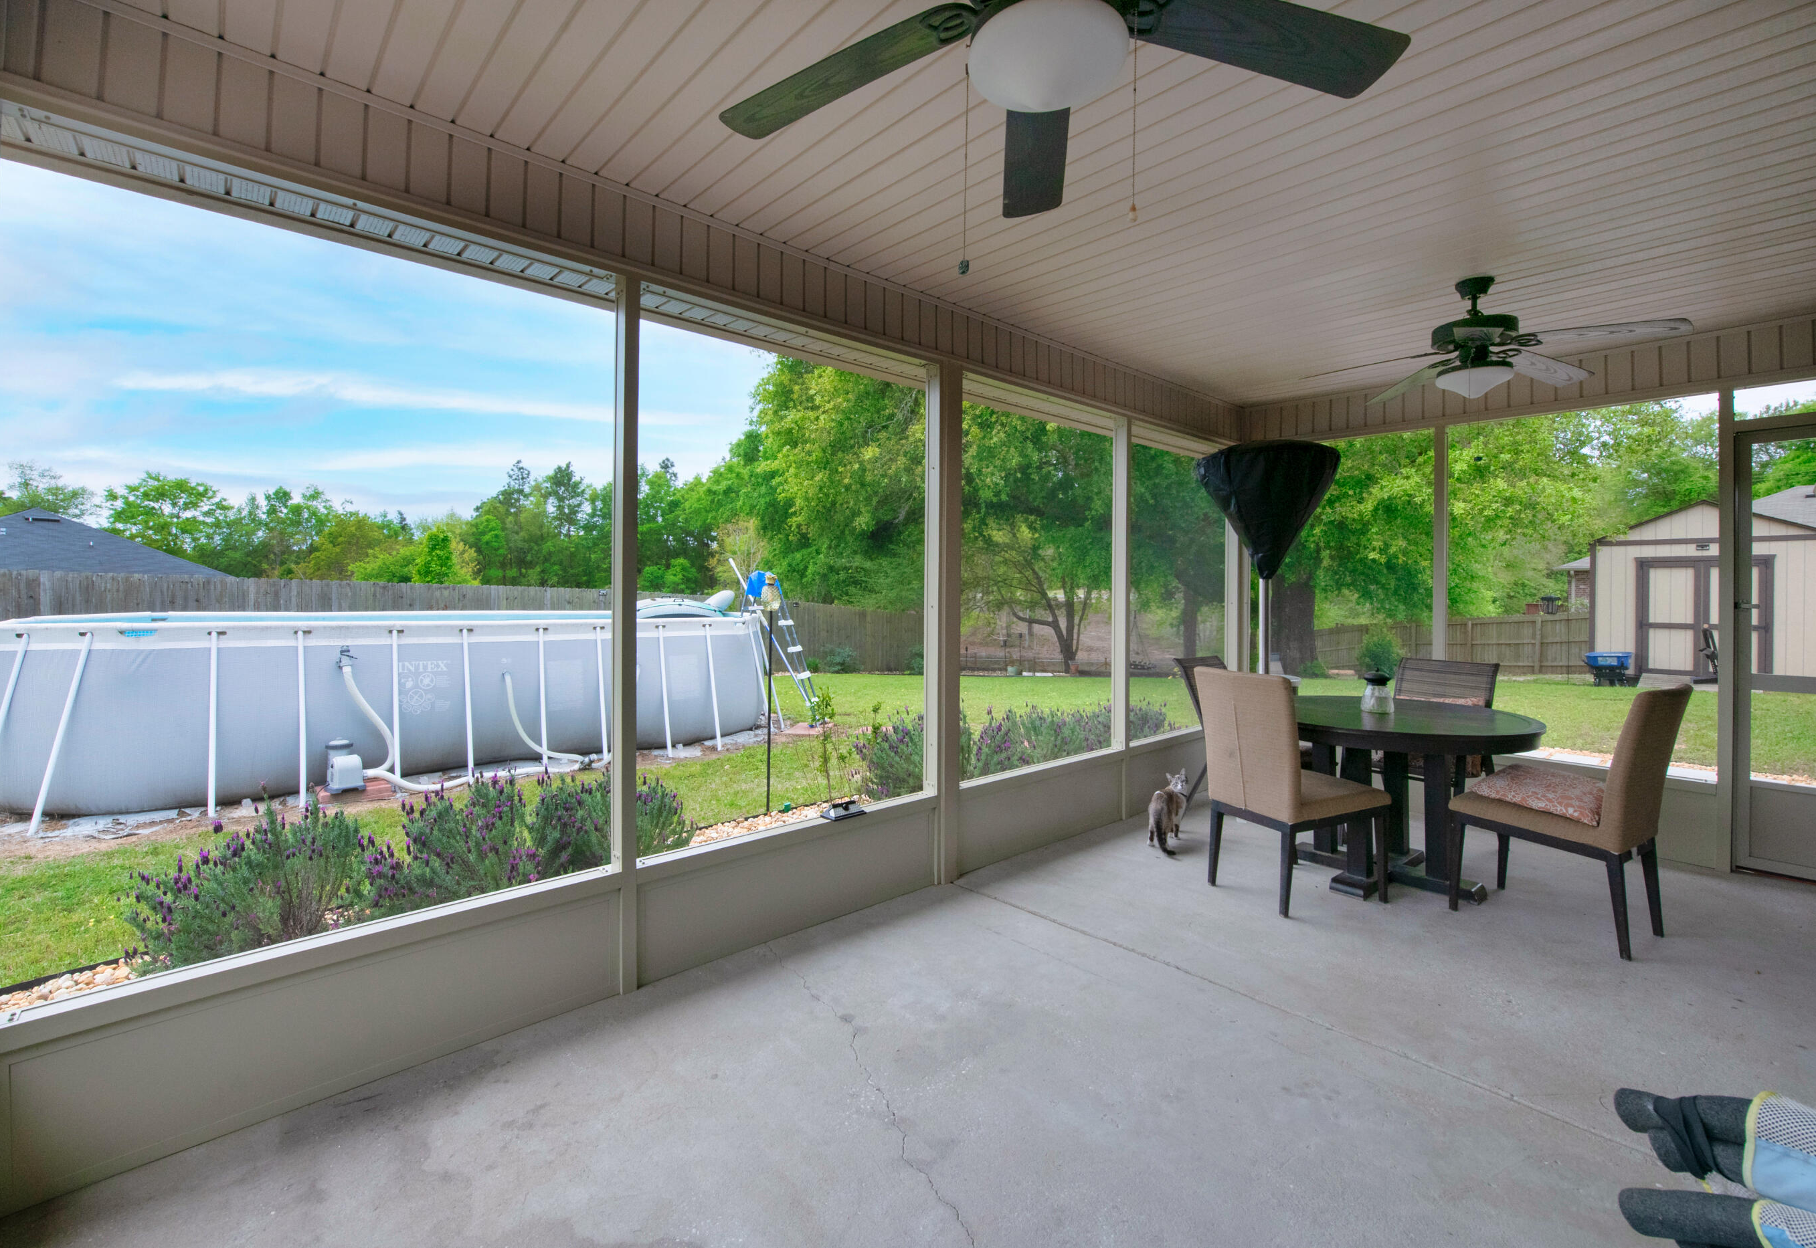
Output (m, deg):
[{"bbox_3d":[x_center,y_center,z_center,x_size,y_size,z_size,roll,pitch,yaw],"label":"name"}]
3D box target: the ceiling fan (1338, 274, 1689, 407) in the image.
[{"bbox_3d":[2.406,-1.211,3.090,1.270,0.510,1.270,-1,2,-41],"label":"ceiling fan"}]

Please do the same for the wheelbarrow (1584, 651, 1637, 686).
[{"bbox_3d":[12.139,0.785,12.600,0.550,0.600,0.720,-1,2,-41],"label":"wheelbarrow"}]

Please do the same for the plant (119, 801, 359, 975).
[{"bbox_3d":[-2.428,0.970,2.690,0.680,0.660,0.660,-1,2,-41],"label":"plant"}]

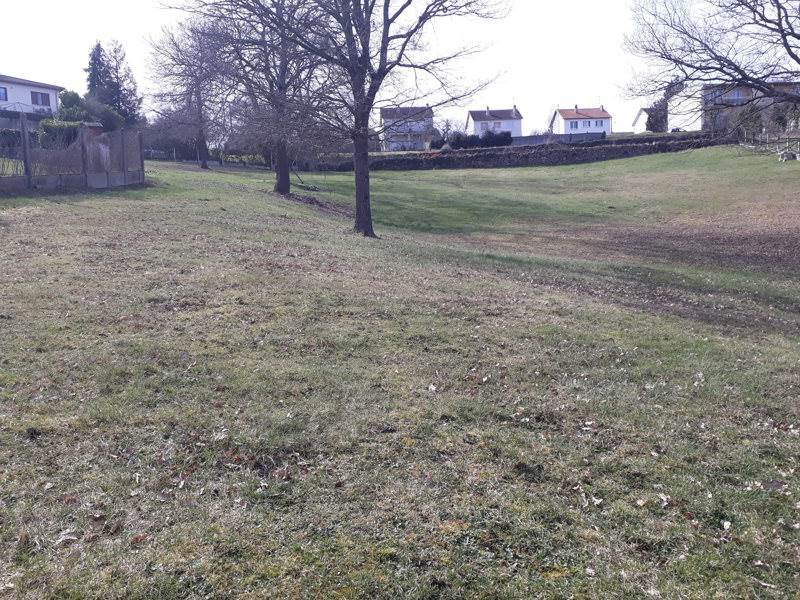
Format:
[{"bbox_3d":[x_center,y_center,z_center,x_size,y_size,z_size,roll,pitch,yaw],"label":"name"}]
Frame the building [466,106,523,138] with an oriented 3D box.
[{"bbox_3d":[19.546,-36.075,129.699,10.000,7.500,8.400,-3,4,-4],"label":"building"}]

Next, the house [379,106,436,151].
[{"bbox_3d":[1.398,-34.780,127.338,10.000,9.900,8.500,-3,4,-4],"label":"house"}]

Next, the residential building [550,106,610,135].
[{"bbox_3d":[36.895,-35.839,127.130,10.000,7.000,8.300,-3,4,-4],"label":"residential building"}]

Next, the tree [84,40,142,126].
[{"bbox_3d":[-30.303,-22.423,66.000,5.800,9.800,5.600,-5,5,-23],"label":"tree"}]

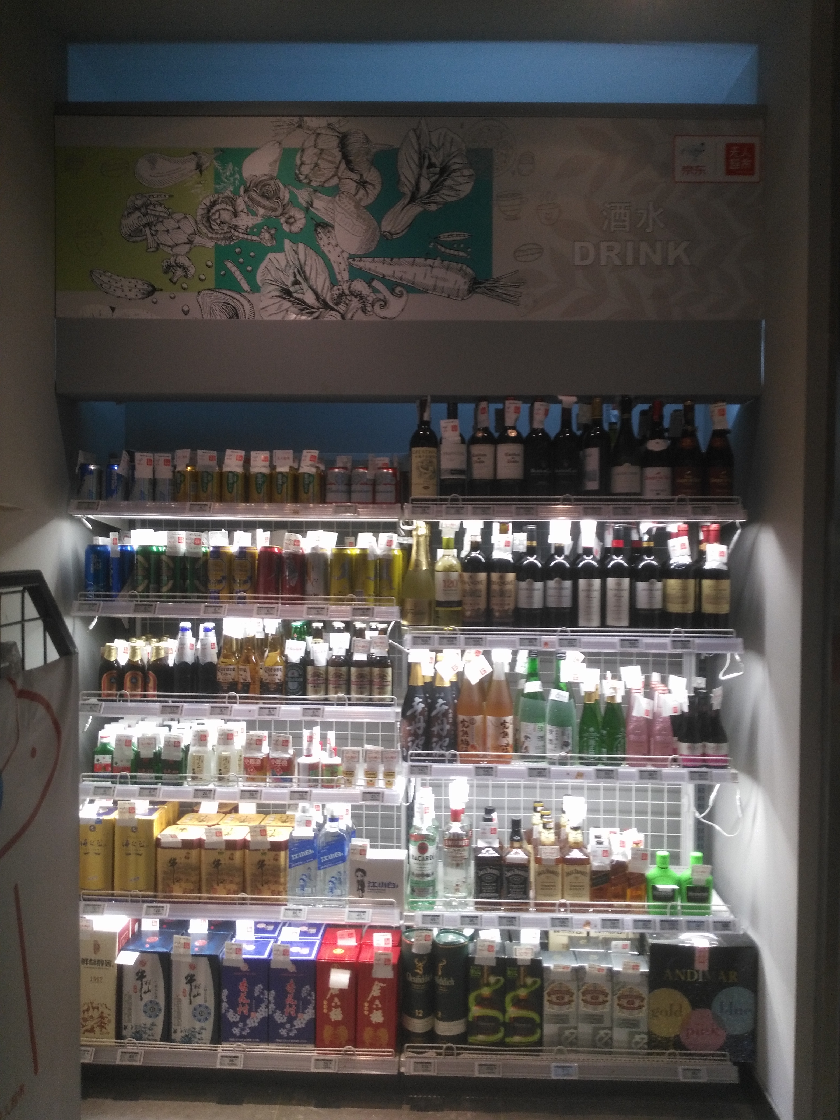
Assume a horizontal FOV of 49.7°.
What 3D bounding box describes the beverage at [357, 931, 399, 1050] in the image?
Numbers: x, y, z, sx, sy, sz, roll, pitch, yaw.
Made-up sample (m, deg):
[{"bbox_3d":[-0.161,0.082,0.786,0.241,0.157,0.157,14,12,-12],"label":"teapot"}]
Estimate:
[{"bbox_3d":[-0.117,1.230,2.537,0.107,0.257,0.102,0,2,1],"label":"beverage"}]

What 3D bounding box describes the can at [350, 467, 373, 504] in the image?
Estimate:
[{"bbox_3d":[-0.159,-0.199,2.506,0.066,0.117,0.066,0,2,0],"label":"can"}]

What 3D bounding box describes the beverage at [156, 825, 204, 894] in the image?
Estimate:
[{"bbox_3d":[-0.677,0.877,2.627,0.124,0.183,0.120,0,2,3],"label":"beverage"}]

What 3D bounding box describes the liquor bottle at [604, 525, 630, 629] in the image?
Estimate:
[{"bbox_3d":[0.556,0.055,2.540,0.076,0.307,0.076,1,1,1],"label":"liquor bottle"}]

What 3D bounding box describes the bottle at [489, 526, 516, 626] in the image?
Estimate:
[{"bbox_3d":[0.230,0.056,2.504,0.076,0.312,0.076,1,1,2],"label":"bottle"}]

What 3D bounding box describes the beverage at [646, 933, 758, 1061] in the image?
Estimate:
[{"bbox_3d":[0.774,1.207,2.521,0.294,0.317,0.108,1,1,1],"label":"beverage"}]

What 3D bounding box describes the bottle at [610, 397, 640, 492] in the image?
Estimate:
[{"bbox_3d":[0.560,-0.295,2.466,0.081,0.302,0.081,1,1,2],"label":"bottle"}]

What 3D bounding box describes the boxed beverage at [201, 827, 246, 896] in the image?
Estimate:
[{"bbox_3d":[-0.536,0.852,2.534,0.121,0.176,0.122,1,1,2],"label":"boxed beverage"}]

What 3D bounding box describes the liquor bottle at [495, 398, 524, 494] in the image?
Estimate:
[{"bbox_3d":[0.251,-0.300,2.529,0.076,0.302,0.076,0,2,3],"label":"liquor bottle"}]

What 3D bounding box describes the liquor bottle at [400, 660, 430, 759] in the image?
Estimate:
[{"bbox_3d":[-0.011,0.399,2.474,0.077,0.300,0.077,1,2,2],"label":"liquor bottle"}]

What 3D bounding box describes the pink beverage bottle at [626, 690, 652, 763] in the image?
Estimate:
[{"bbox_3d":[0.608,0.464,2.524,0.062,0.209,0.062,0,2,3],"label":"pink beverage bottle"}]

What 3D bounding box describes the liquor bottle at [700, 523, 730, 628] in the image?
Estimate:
[{"bbox_3d":[0.818,0.058,2.512,0.079,0.306,0.079,0,2,3],"label":"liquor bottle"}]

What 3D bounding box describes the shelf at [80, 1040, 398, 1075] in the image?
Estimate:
[{"bbox_3d":[-0.499,1.369,2.677,0.900,0.069,0.360,1,1,2],"label":"shelf"}]

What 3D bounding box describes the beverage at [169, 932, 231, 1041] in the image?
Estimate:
[{"bbox_3d":[-0.611,1.208,2.549,0.133,0.257,0.137,1,1,2],"label":"beverage"}]

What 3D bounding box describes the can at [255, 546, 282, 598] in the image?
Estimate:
[{"bbox_3d":[-0.412,0.044,2.489,0.067,0.163,0.067,1,1,0],"label":"can"}]

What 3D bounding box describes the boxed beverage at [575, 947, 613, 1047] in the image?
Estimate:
[{"bbox_3d":[0.479,1.230,2.520,0.093,0.240,0.092,1,1,2],"label":"boxed beverage"}]

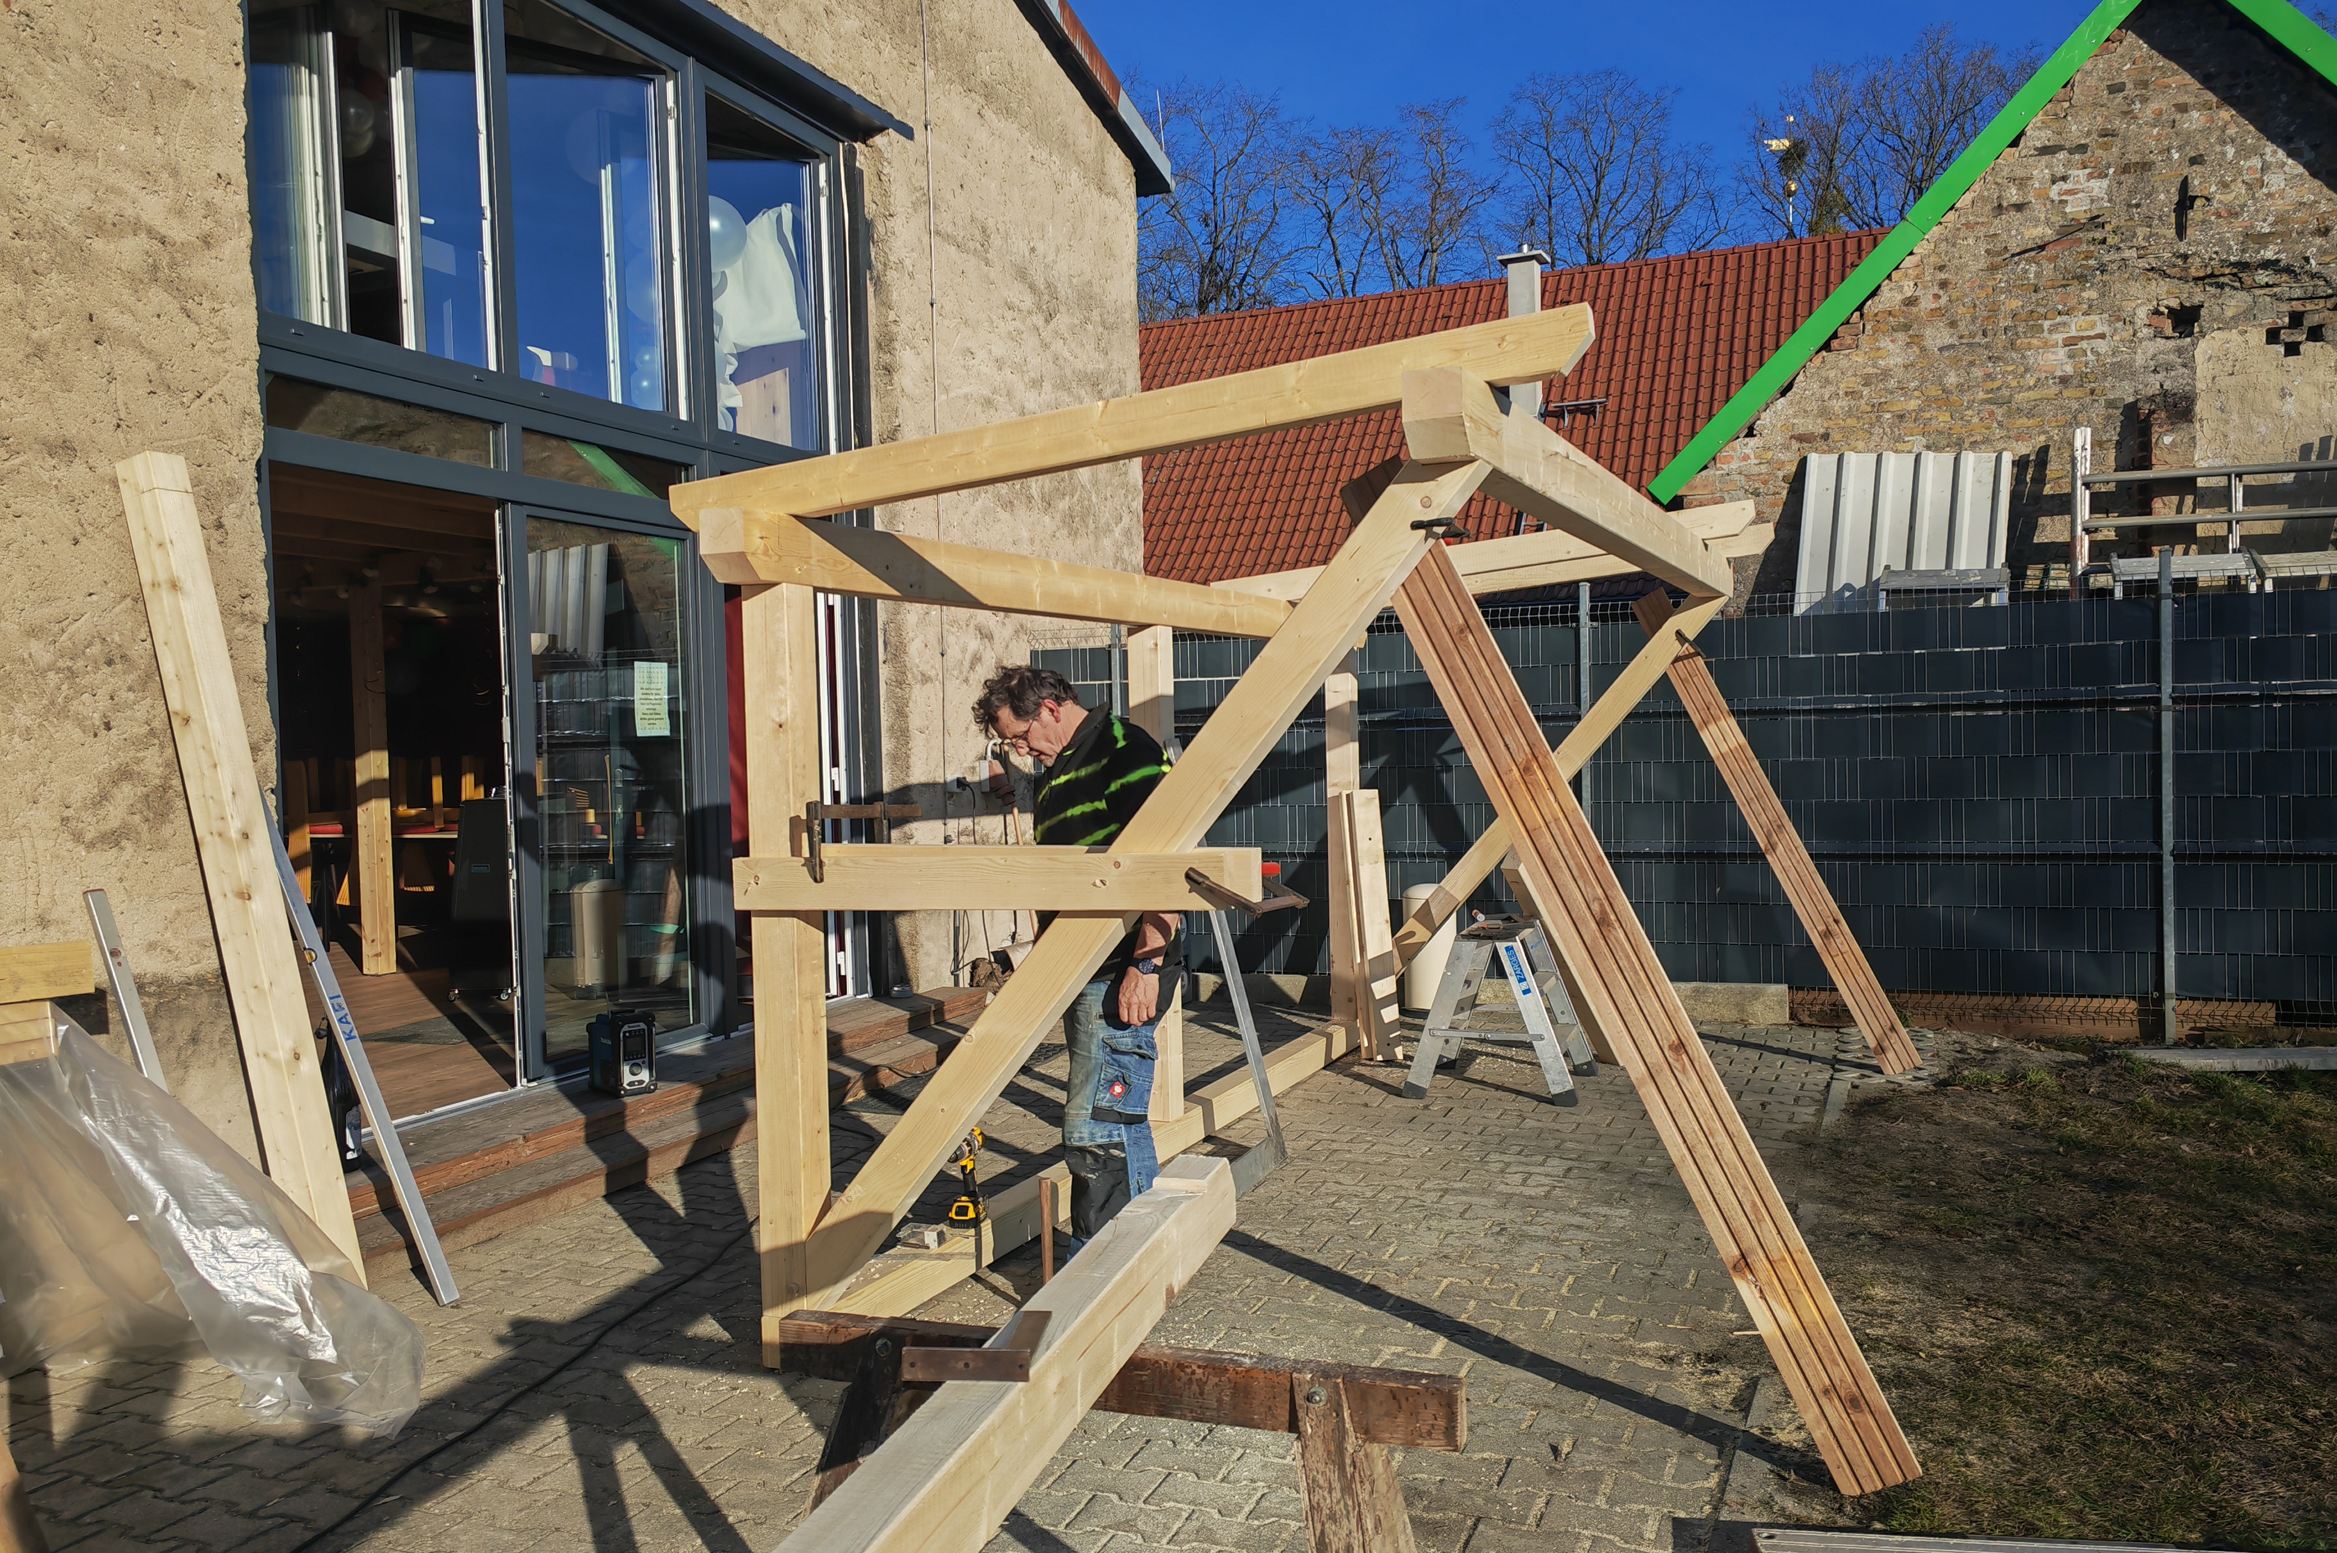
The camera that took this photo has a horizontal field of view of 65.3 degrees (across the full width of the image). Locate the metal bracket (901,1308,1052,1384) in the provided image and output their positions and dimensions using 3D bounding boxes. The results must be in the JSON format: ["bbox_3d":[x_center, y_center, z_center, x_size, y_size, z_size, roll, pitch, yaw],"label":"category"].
[{"bbox_3d":[-0.211,0.639,2.085,0.141,0.036,0.200,-2,2,6],"label":"metal bracket"}]

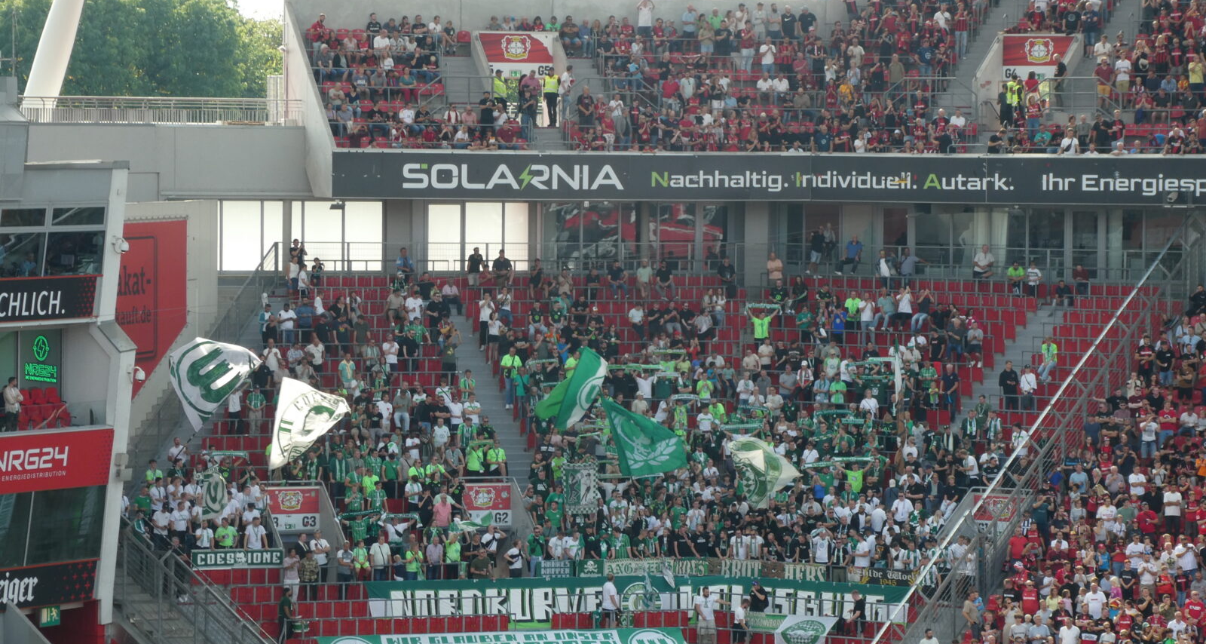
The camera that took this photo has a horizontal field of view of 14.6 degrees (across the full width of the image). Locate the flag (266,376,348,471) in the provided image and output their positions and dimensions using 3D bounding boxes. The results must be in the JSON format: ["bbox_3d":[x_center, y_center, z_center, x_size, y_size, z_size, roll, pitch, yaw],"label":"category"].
[{"bbox_3d":[-8.138,2.830,130.200,2.250,2.550,0.600,0,2,-10],"label":"flag"}]

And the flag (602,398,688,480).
[{"bbox_3d":[1.197,3.299,132.800,2.400,2.300,0.600,0,2,-5],"label":"flag"}]

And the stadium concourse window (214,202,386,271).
[{"bbox_3d":[-9.547,-2.713,148.000,5.400,2.300,0.300,0,2,-16],"label":"stadium concourse window"}]

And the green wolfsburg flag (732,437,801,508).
[{"bbox_3d":[4.574,4.218,131.600,1.950,1.900,0.700,1,2,8],"label":"green wolfsburg flag"}]

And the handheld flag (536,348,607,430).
[{"bbox_3d":[-0.924,1.928,133.700,2.100,2.400,0.700,0,2,-5],"label":"handheld flag"}]

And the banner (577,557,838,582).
[{"bbox_3d":[2.891,6.849,130.000,7.200,0.600,1.000,1,2,15],"label":"banner"}]

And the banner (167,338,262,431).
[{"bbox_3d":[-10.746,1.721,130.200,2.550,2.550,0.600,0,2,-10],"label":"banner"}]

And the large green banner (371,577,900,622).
[{"bbox_3d":[0.912,7.589,128.200,14.600,1.350,3.000,1,2,4],"label":"large green banner"}]

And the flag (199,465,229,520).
[{"bbox_3d":[-10.643,4.670,128.800,0.820,1.500,0.400,0,2,-10],"label":"flag"}]

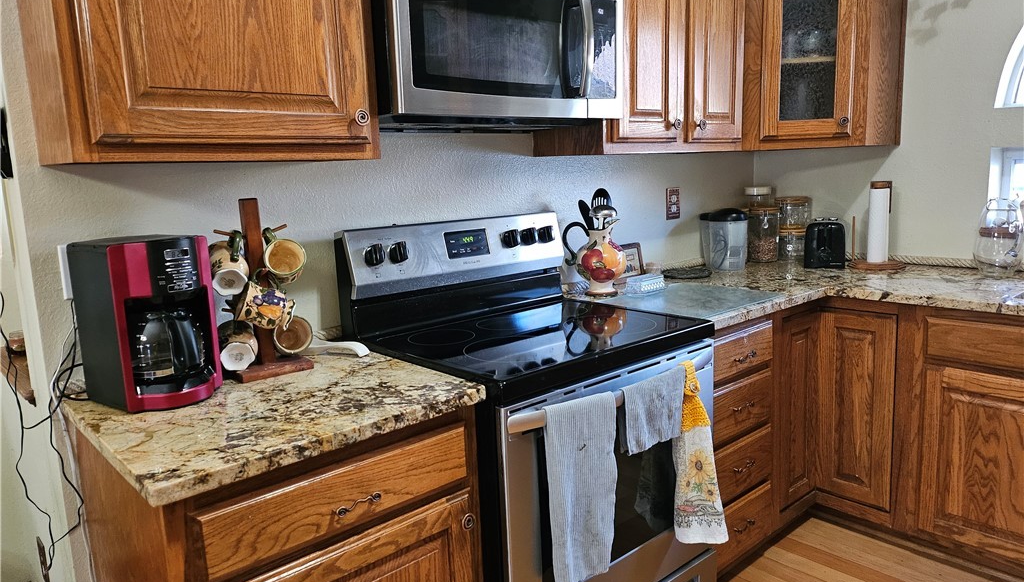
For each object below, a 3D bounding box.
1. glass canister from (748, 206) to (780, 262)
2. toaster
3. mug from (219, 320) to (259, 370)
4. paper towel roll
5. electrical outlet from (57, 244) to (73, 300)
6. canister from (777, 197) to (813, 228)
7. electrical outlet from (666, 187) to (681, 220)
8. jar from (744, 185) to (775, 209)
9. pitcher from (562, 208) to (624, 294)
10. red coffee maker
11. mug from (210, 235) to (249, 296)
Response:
[{"bbox_3d":[1.103,-0.249,3.101,0.127,0.235,0.127,1,10,20],"label":"glass canister"},{"bbox_3d":[1.290,-0.205,2.933,0.154,0.188,0.250,1,10,21],"label":"toaster"},{"bbox_3d":[-0.621,0.109,1.617,0.084,0.114,0.088,2,42,-38],"label":"mug"},{"bbox_3d":[1.434,-0.268,2.775,0.083,0.316,0.083,2,10,27],"label":"paper towel roll"},{"bbox_3d":[-0.913,-0.043,1.503,0.072,0.115,0.010,-10,12,-41],"label":"electrical outlet"},{"bbox_3d":[1.210,-0.337,3.044,0.138,0.135,0.138,1,10,21],"label":"canister"},{"bbox_3d":[0.657,-0.353,2.874,0.085,0.126,0.008,-10,12,-41],"label":"electrical outlet"},{"bbox_3d":[1.090,-0.410,3.141,0.112,0.099,0.112,-2,9,0],"label":"jar"},{"bbox_3d":[0.283,-0.128,2.433,0.217,0.278,0.175,-1,9,7],"label":"pitcher"},{"bbox_3d":[-0.732,0.056,1.445,0.224,0.318,0.195,5,12,38],"label":"red coffee maker"},{"bbox_3d":[-0.631,-0.064,1.588,0.084,0.114,0.088,2,42,-38],"label":"mug"}]

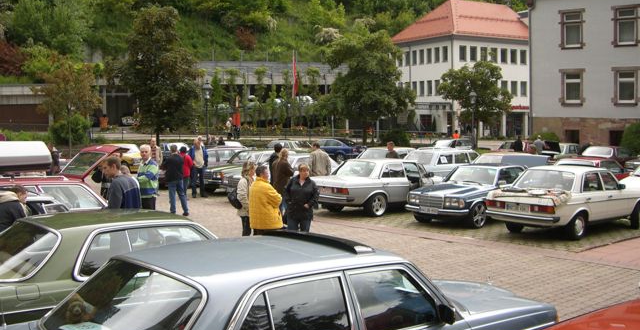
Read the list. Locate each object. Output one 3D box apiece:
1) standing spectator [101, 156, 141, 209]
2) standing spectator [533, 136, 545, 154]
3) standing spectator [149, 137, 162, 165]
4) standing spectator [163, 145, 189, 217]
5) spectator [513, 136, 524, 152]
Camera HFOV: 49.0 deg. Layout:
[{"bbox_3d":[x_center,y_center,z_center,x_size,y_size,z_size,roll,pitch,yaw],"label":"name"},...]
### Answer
[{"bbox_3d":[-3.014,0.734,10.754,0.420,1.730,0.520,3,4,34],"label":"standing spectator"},{"bbox_3d":[10.460,-0.543,33.555,0.520,1.750,0.350,2,4,21],"label":"standing spectator"},{"bbox_3d":[-5.736,-0.035,24.500,0.540,1.820,0.360,1,3,12],"label":"standing spectator"},{"bbox_3d":[-3.588,0.372,17.655,0.580,1.760,0.380,0,4,0],"label":"standing spectator"},{"bbox_3d":[9.741,-0.556,34.555,0.500,1.750,0.330,1,4,11],"label":"spectator"}]

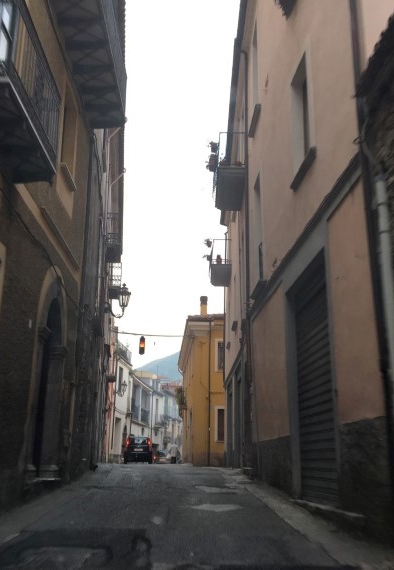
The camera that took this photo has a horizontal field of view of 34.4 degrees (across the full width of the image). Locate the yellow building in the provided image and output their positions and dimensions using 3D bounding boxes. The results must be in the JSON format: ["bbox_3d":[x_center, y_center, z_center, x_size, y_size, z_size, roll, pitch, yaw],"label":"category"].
[{"bbox_3d":[3.107,6.676,39.289,8.000,8.900,14.500,1,-16,-3],"label":"yellow building"}]

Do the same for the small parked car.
[{"bbox_3d":[-3.450,9.903,37.699,1.590,1.550,3.550,2,-16,-5],"label":"small parked car"}]

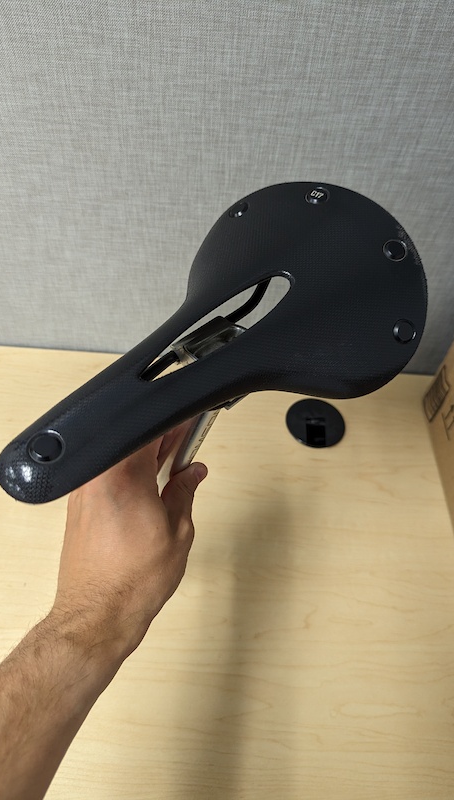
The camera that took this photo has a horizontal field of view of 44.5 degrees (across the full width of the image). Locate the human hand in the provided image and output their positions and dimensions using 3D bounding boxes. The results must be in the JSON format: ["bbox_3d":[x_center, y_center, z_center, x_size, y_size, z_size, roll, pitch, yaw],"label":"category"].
[{"bbox_3d":[-0.075,0.097,0.415,0.105,0.088,0.160,7,69,28],"label":"human hand"}]

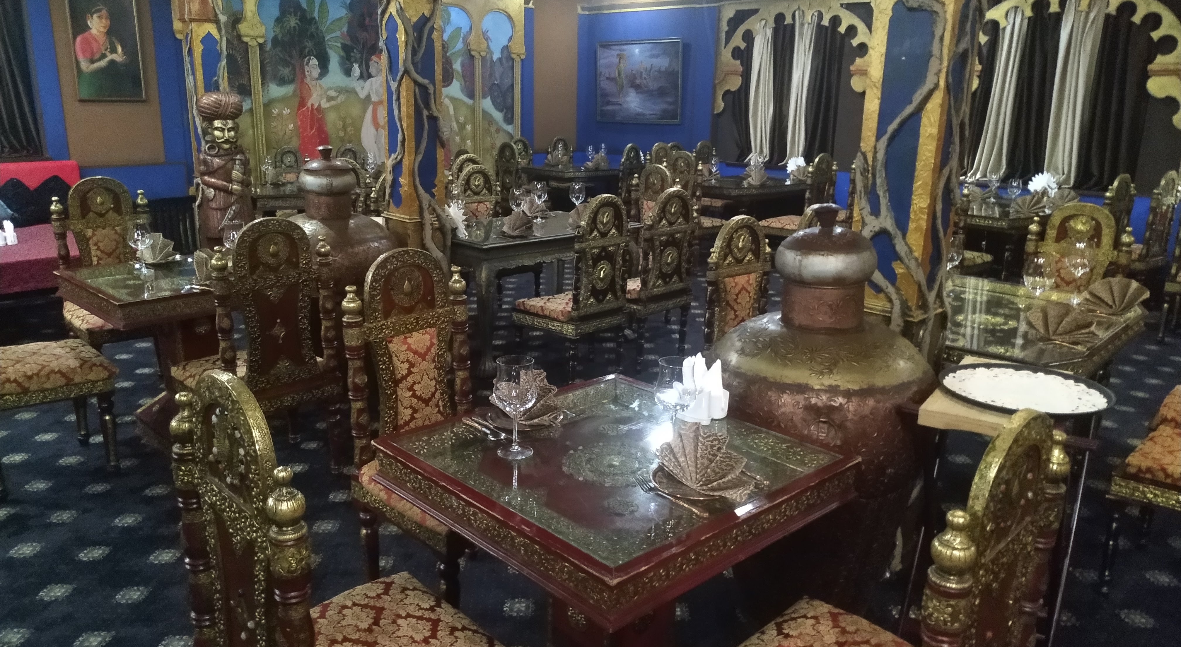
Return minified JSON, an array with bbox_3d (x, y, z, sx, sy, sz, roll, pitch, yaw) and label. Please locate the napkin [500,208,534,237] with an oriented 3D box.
[{"bbox_3d":[-0.442,-0.603,4.929,0.200,0.150,0.130,4,15,10],"label":"napkin"}]

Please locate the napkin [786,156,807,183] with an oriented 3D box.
[{"bbox_3d":[2.213,-1.649,8.787,0.220,0.270,0.130,5,15,13],"label":"napkin"}]

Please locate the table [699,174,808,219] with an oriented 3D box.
[{"bbox_3d":[1.524,-1.136,8.749,1.000,0.735,1.340,15,20,42],"label":"table"}]

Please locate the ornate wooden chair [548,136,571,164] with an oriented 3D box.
[{"bbox_3d":[-0.269,-1.989,11.166,0.480,1.050,0.460,15,20,42],"label":"ornate wooden chair"}]

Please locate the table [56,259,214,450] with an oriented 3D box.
[{"bbox_3d":[-1.749,0.145,3.615,0.780,0.735,0.780,15,20,42],"label":"table"}]

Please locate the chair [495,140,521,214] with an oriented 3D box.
[{"bbox_3d":[-0.705,-1.329,8.369,0.439,1.024,0.468,15,20,40],"label":"chair"}]

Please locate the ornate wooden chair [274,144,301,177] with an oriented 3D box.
[{"bbox_3d":[-2.893,-1.250,8.233,0.510,1.040,0.475,15,21,42],"label":"ornate wooden chair"}]

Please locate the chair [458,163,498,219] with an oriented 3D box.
[{"bbox_3d":[-0.685,-0.610,6.044,0.510,1.040,0.475,15,21,42],"label":"chair"}]

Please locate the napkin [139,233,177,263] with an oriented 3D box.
[{"bbox_3d":[-1.892,-0.330,3.568,0.171,0.127,0.127,-4,16,-19],"label":"napkin"}]

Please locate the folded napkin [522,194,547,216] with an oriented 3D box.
[{"bbox_3d":[-0.399,-0.855,5.805,0.185,0.140,0.100,-13,20,-41],"label":"folded napkin"}]

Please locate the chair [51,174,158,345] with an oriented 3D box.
[{"bbox_3d":[-2.506,-0.212,4.395,0.510,1.090,0.490,15,20,42],"label":"chair"}]

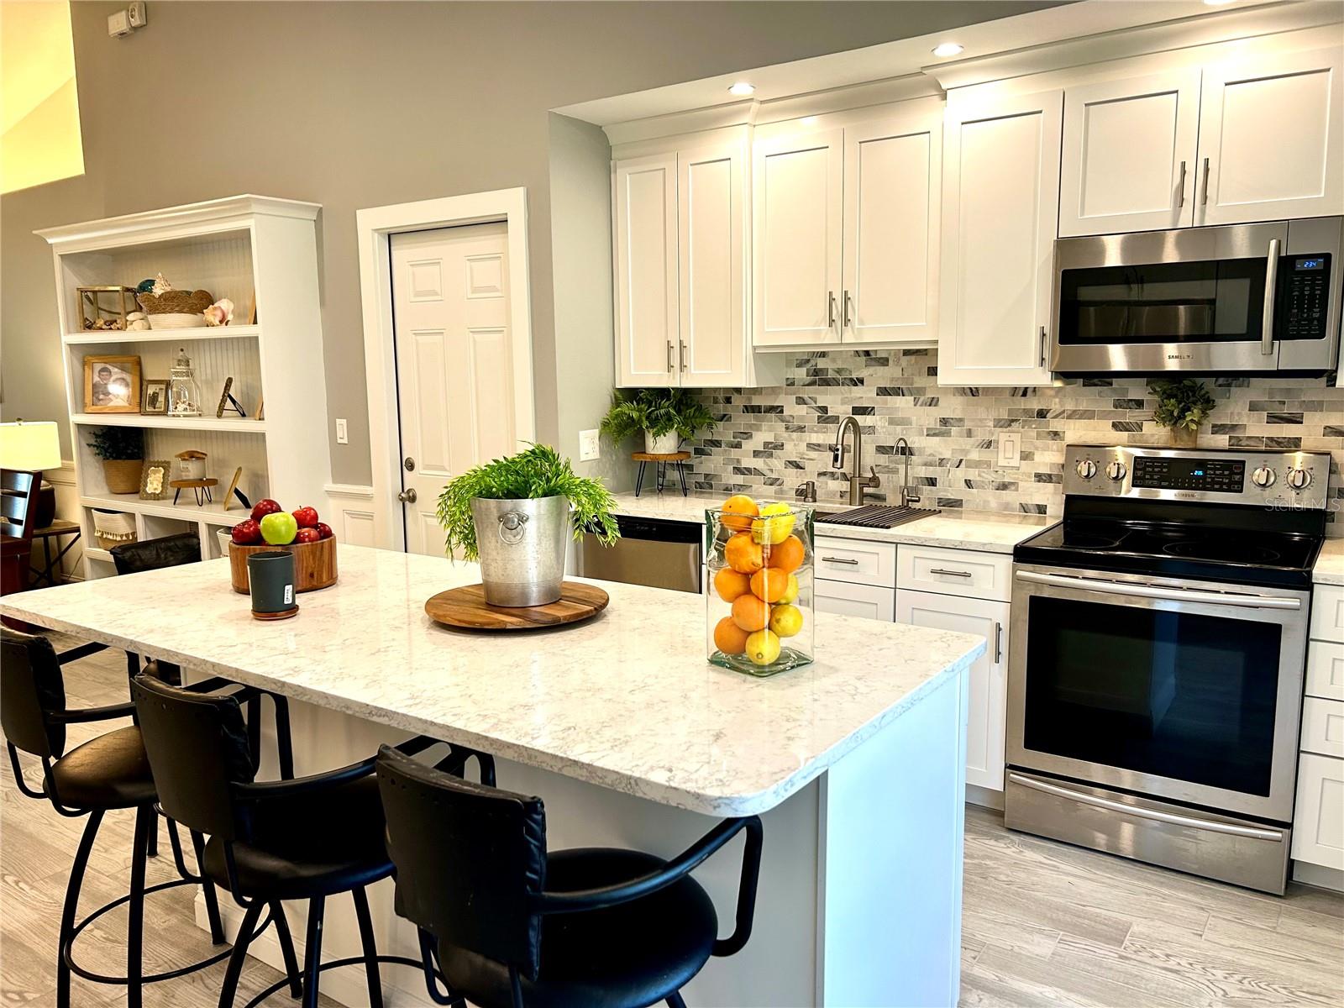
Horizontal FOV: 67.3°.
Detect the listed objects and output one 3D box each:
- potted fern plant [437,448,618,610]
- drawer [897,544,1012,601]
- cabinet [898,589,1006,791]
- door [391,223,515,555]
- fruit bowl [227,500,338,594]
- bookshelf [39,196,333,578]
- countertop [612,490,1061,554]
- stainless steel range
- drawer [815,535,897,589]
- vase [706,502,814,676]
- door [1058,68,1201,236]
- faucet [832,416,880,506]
[{"bbox_3d":[-0.325,0.042,2.307,0.400,0.353,0.310,-2,8,-8],"label":"potted fern plant"},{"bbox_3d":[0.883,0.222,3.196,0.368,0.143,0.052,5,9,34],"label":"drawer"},{"bbox_3d":[0.888,0.600,3.248,0.368,0.612,0.052,5,9,34],"label":"cabinet"},{"bbox_3d":[-0.887,-0.136,4.327,0.770,2.032,0.045,5,9,34],"label":"door"},{"bbox_3d":[-1.009,0.102,2.626,0.260,0.215,0.260,-2,8,-8],"label":"fruit bowl"},{"bbox_3d":[-2.439,-0.286,5.045,1.892,2.193,0.360,5,9,34],"label":"bookshelf"},{"bbox_3d":[0.492,0.051,3.800,1.745,0.037,0.620,5,9,34],"label":"countertop"},{"bbox_3d":[1.513,0.439,3.115,0.761,1.182,0.685,5,9,34],"label":"stainless steel range"},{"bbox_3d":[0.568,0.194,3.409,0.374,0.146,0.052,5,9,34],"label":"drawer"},{"bbox_3d":[0.166,0.153,1.880,0.141,0.287,0.141,-8,10,-42],"label":"vase"},{"bbox_3d":[1.385,-1.052,3.067,0.377,0.449,0.022,5,9,35],"label":"door"},{"bbox_3d":[0.691,-0.151,3.823,0.130,0.352,0.230,5,9,34],"label":"faucet"}]

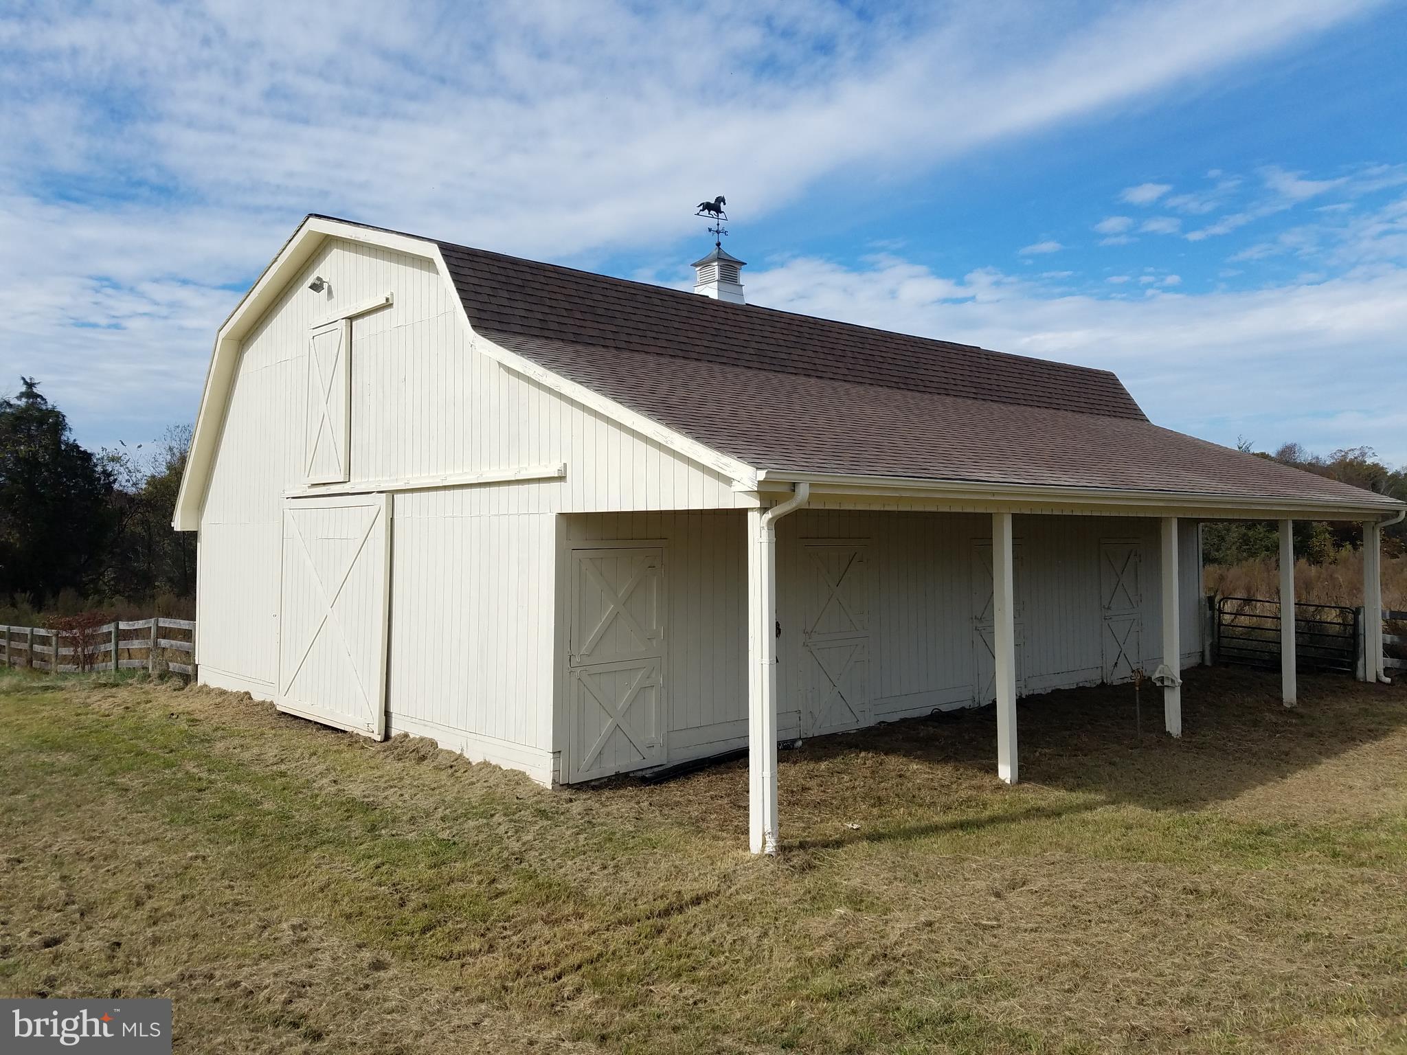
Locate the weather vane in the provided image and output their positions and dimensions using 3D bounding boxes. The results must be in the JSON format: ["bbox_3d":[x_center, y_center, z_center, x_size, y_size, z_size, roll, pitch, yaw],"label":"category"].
[{"bbox_3d":[0.158,-5.762,19.837,0.718,1.028,0.400,0,-1,-30],"label":"weather vane"}]

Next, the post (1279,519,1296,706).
[{"bbox_3d":[8.813,1.268,15.926,0.143,2.780,0.143,1,-1,-42],"label":"post"}]

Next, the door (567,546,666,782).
[{"bbox_3d":[-0.887,1.380,11.082,1.211,2.373,0.070,1,-1,-42],"label":"door"}]

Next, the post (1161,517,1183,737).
[{"bbox_3d":[5.927,1.248,13.360,0.142,2.729,0.142,1,-1,-42],"label":"post"}]

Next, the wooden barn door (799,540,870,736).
[{"bbox_3d":[1.681,1.362,13.366,1.253,2.402,0.070,1,-1,-42],"label":"wooden barn door"}]

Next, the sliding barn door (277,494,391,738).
[{"bbox_3d":[-5.110,1.134,14.509,0.130,3.092,3.453,1,-1,-42],"label":"sliding barn door"}]

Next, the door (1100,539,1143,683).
[{"bbox_3d":[7.270,1.415,18.334,1.393,2.429,0.070,1,-1,-42],"label":"door"}]

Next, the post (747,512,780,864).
[{"bbox_3d":[0.474,1.218,8.512,0.150,2.759,0.150,1,-1,-42],"label":"post"}]

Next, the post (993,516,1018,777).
[{"bbox_3d":[3.103,1.230,10.850,0.142,2.738,0.142,1,-1,-42],"label":"post"}]

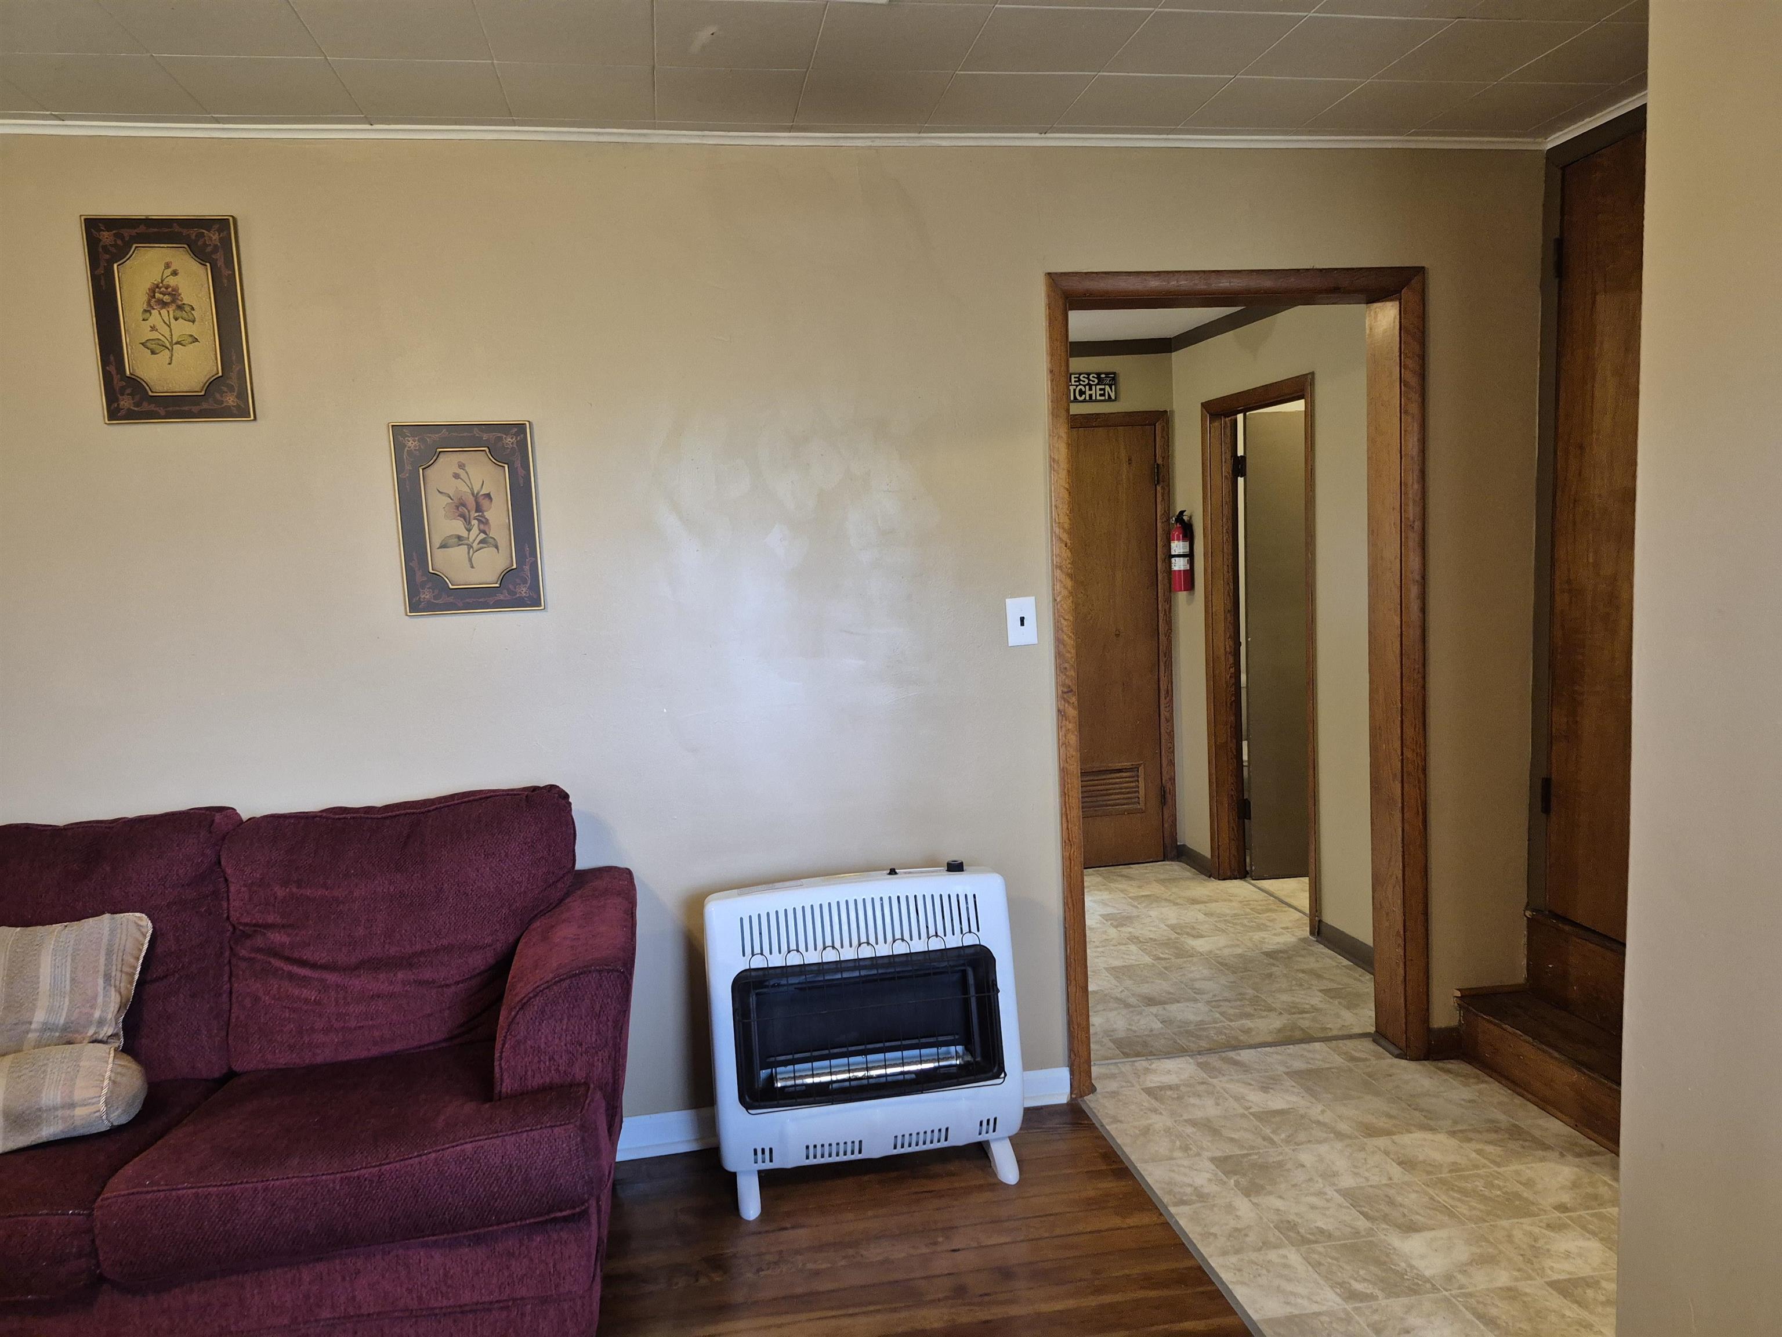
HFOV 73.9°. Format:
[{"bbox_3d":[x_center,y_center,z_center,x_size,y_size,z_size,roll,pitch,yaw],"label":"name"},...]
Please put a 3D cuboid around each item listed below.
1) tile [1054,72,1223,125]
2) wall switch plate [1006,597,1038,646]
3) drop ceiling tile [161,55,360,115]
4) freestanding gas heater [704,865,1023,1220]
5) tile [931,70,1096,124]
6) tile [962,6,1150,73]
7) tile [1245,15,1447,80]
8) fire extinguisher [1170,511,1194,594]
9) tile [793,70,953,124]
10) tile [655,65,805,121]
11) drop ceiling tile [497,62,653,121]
[{"bbox_3d":[0.561,-1.268,2.641,0.305,0.015,0.305,-4,6,-9],"label":"tile"},{"bbox_3d":[0.326,-0.116,2.940,0.071,0.116,0.009,-4,6,-9],"label":"wall switch plate"},{"bbox_3d":[-1.241,-1.155,2.346,0.305,0.015,0.305,-4,6,-9],"label":"drop ceiling tile"},{"bbox_3d":[-0.060,0.841,2.784,0.700,0.714,0.270,-4,6,-10],"label":"freestanding gas heater"},{"bbox_3d":[0.261,-1.249,2.591,0.305,0.015,0.305,-4,6,-9],"label":"tile"},{"bbox_3d":[0.311,-1.219,2.292,0.305,0.015,0.305,-4,6,-9],"label":"tile"},{"bbox_3d":[0.907,-1.254,2.384,0.305,0.018,0.305,-4,6,-10],"label":"tile"},{"bbox_3d":[1.210,-0.483,4.920,0.115,0.350,0.100,-4,6,-10],"label":"fire extinguisher"},{"bbox_3d":[-0.044,-1.224,2.535,0.305,0.016,0.305,-4,6,-10],"label":"tile"},{"bbox_3d":[-0.340,-1.204,2.481,0.305,0.016,0.305,-4,6,-10],"label":"tile"},{"bbox_3d":[-0.640,-1.193,2.444,0.305,0.015,0.305,-4,6,-9],"label":"drop ceiling tile"}]

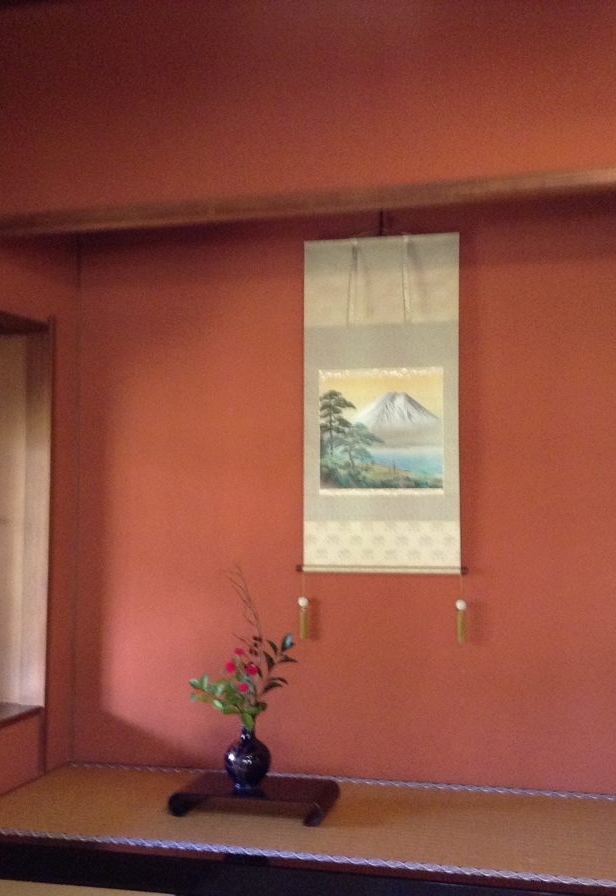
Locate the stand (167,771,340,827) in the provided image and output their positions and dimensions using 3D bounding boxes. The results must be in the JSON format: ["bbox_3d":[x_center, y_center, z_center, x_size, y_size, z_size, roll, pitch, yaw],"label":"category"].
[{"bbox_3d":[-0.176,1.236,4.033,0.547,0.075,0.320,0,-3,14],"label":"stand"}]

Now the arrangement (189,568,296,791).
[{"bbox_3d":[-0.234,0.814,4.071,0.378,0.772,0.300,0,-3,14],"label":"arrangement"}]

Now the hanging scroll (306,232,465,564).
[{"bbox_3d":[0.286,-0.166,4.452,0.635,1.318,0.030,0,-3,14],"label":"hanging scroll"}]

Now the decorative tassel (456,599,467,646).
[{"bbox_3d":[0.582,0.659,4.331,0.036,0.172,0.036,0,-3,14],"label":"decorative tassel"}]

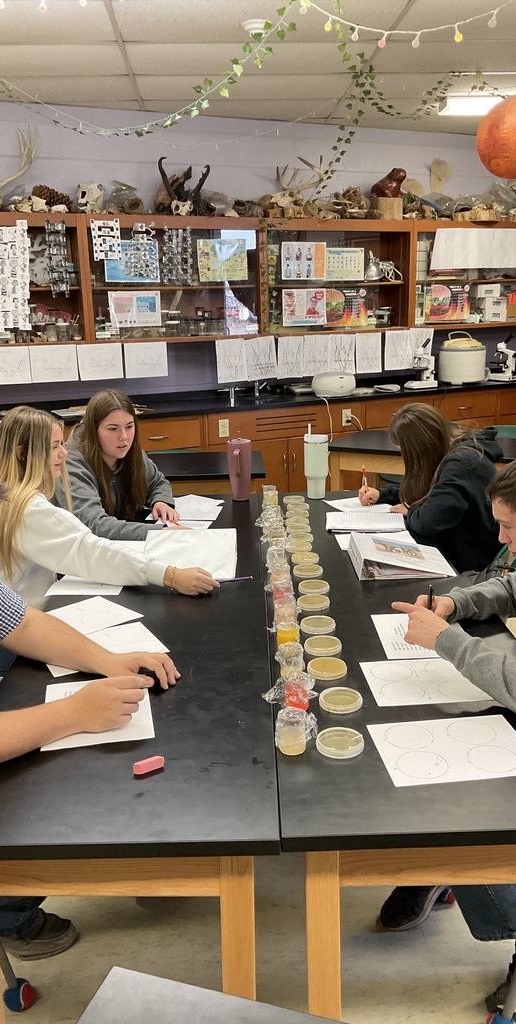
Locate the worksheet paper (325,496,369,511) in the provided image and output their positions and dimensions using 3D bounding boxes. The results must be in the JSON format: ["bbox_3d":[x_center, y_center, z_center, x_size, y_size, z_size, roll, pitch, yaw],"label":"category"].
[{"bbox_3d":[0.438,-0.040,3.518,0.279,0.004,0.216,-5,15,-15],"label":"worksheet paper"}]

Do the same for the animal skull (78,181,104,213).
[{"bbox_3d":[-1.016,-1.914,5.220,0.135,0.170,0.175,4,15,19],"label":"animal skull"}]

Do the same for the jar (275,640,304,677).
[{"bbox_3d":[0.074,0.335,1.931,0.055,0.068,0.055,-1,14,0],"label":"jar"}]

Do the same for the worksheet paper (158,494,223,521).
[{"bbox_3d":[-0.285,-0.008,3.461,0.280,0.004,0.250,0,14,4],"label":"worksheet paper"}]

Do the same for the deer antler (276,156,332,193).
[{"bbox_3d":[0.311,-2.258,5.740,0.340,0.220,0.250,6,16,26],"label":"deer antler"}]

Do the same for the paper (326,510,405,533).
[{"bbox_3d":[0.395,0.041,3.156,0.280,0.018,0.235,1,14,7],"label":"paper"}]

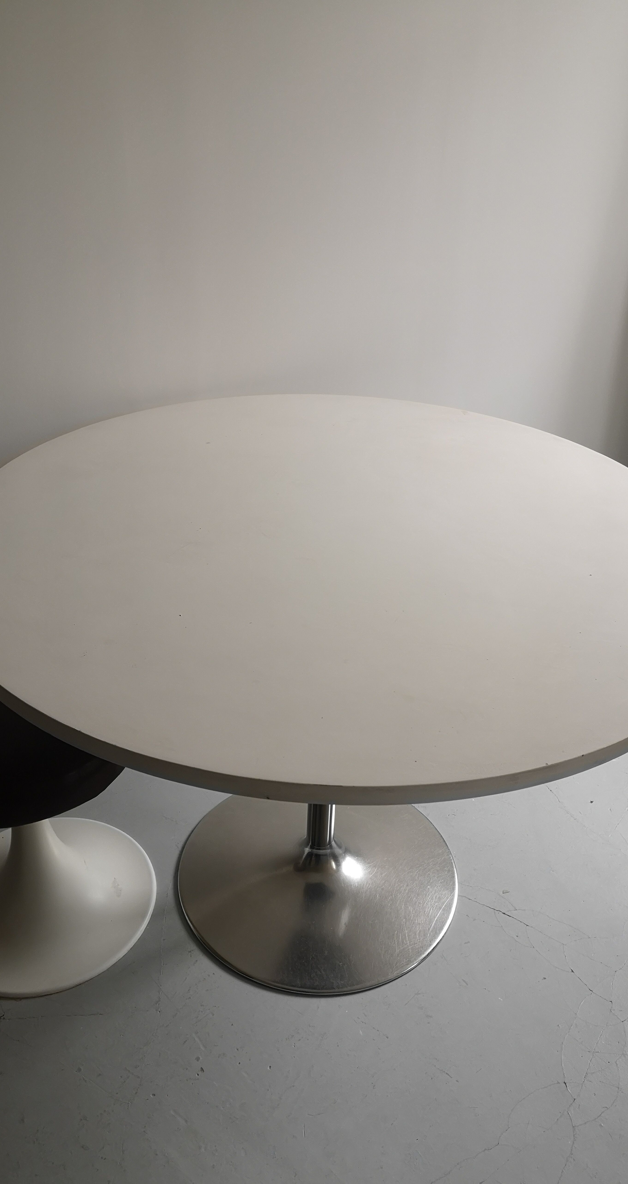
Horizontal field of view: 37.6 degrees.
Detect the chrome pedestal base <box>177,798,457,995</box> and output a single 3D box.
[{"bbox_3d":[0.020,0.222,1.543,0.518,0.707,0.518,2,31,0],"label":"chrome pedestal base"}]

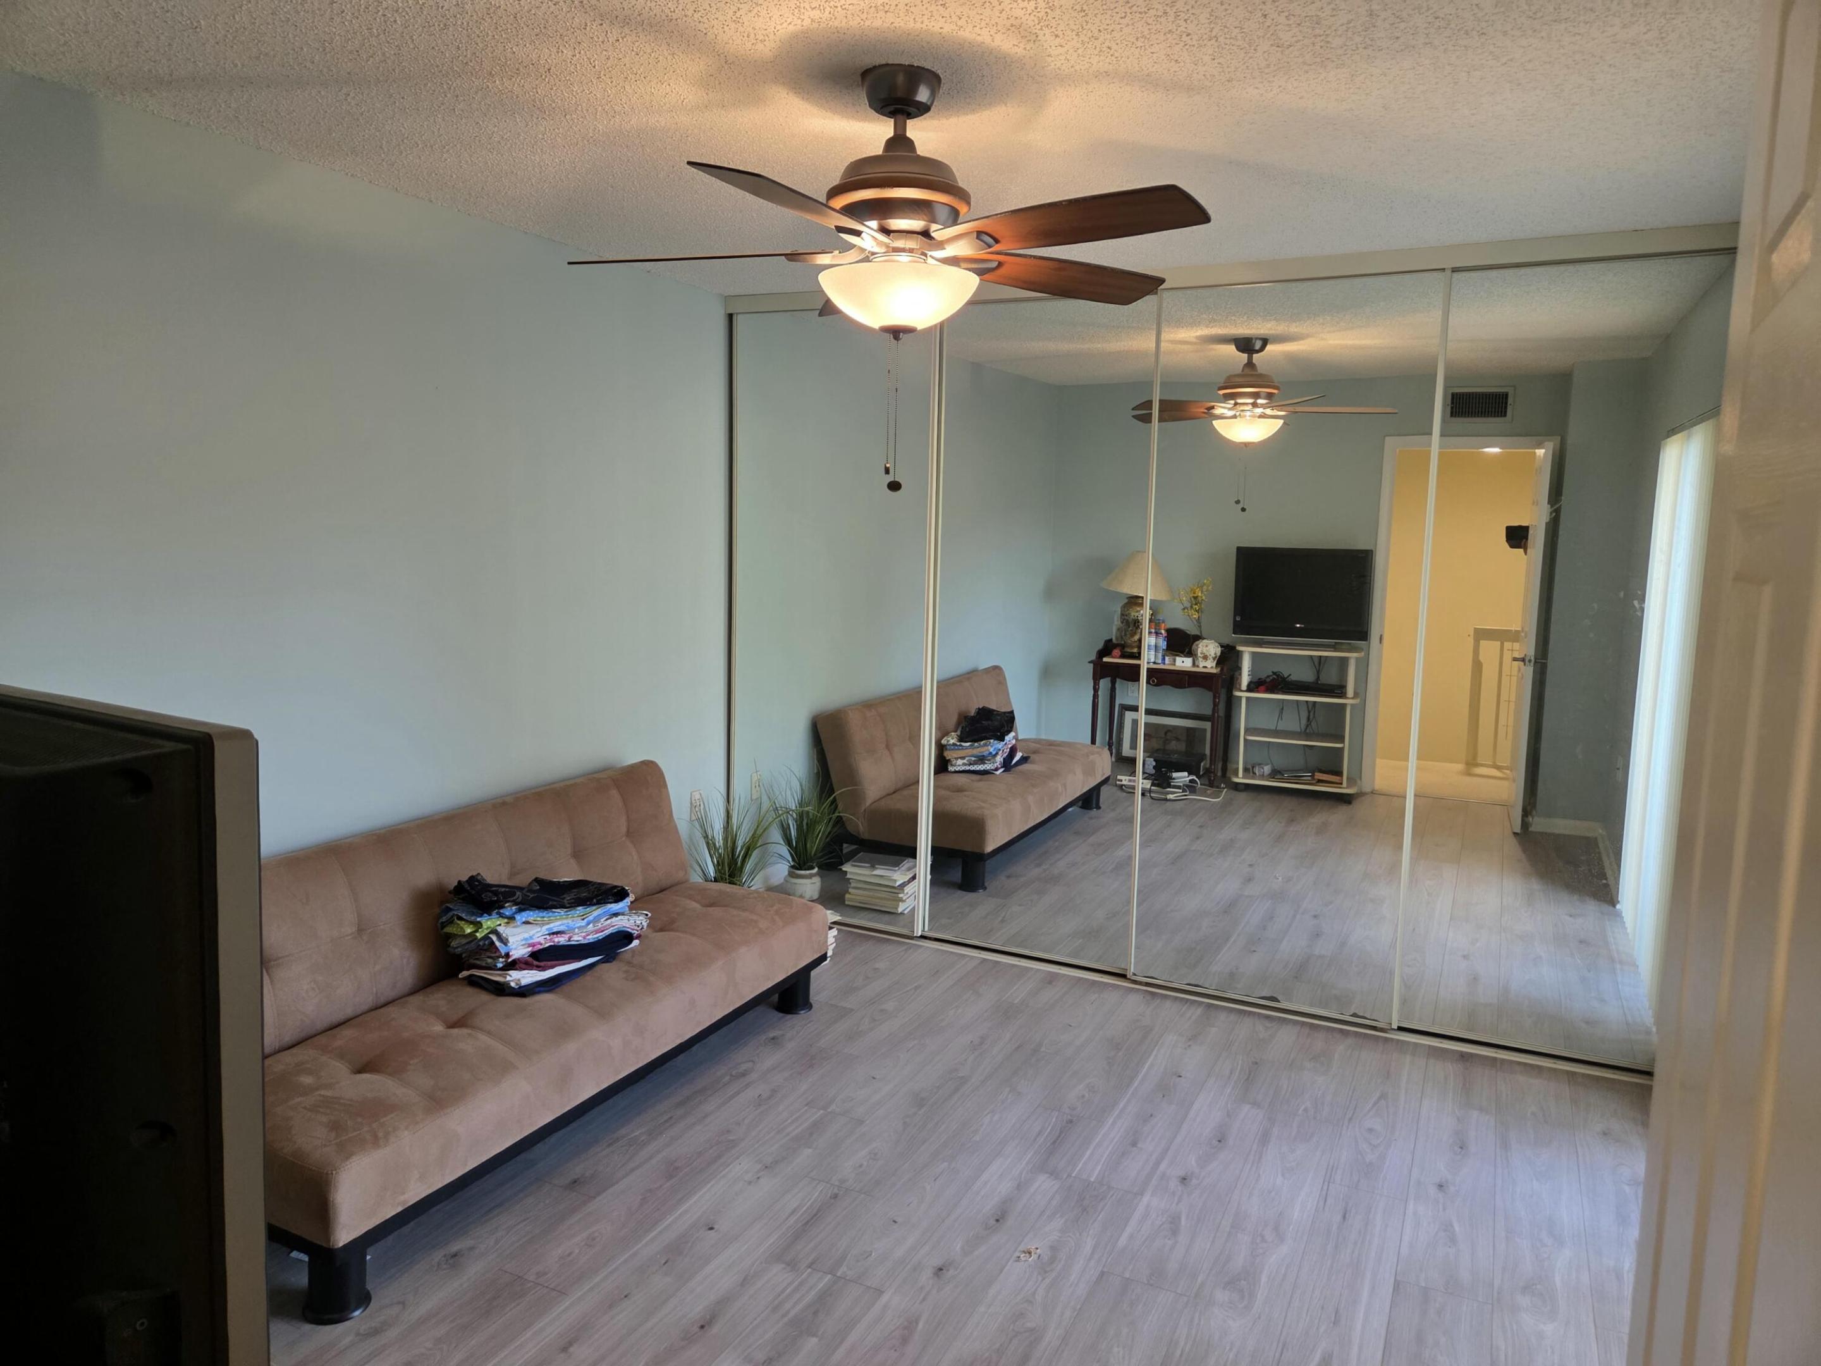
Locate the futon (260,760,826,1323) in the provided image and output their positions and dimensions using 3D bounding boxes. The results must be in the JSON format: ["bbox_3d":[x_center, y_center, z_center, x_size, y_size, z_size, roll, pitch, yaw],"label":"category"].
[{"bbox_3d":[-1.051,0.751,3.272,0.840,0.750,1.850,5,8,26],"label":"futon"}]

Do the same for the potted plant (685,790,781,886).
[{"bbox_3d":[-0.674,0.692,4.574,0.380,0.540,0.380,1,8,0],"label":"potted plant"}]

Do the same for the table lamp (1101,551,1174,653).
[{"bbox_3d":[1.436,-0.495,7.658,0.458,0.680,0.458,5,8,26],"label":"table lamp"}]

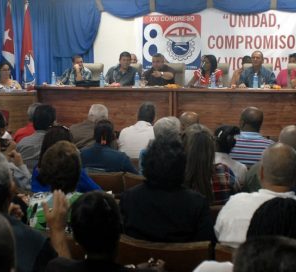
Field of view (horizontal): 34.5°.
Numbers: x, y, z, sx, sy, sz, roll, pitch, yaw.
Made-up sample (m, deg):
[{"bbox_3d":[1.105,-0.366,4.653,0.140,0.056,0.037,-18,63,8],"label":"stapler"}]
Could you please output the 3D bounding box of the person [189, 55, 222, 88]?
[{"bbox_3d":[0.822,-0.545,6.810,0.500,1.220,0.750,3,8,22],"label":"person"}]

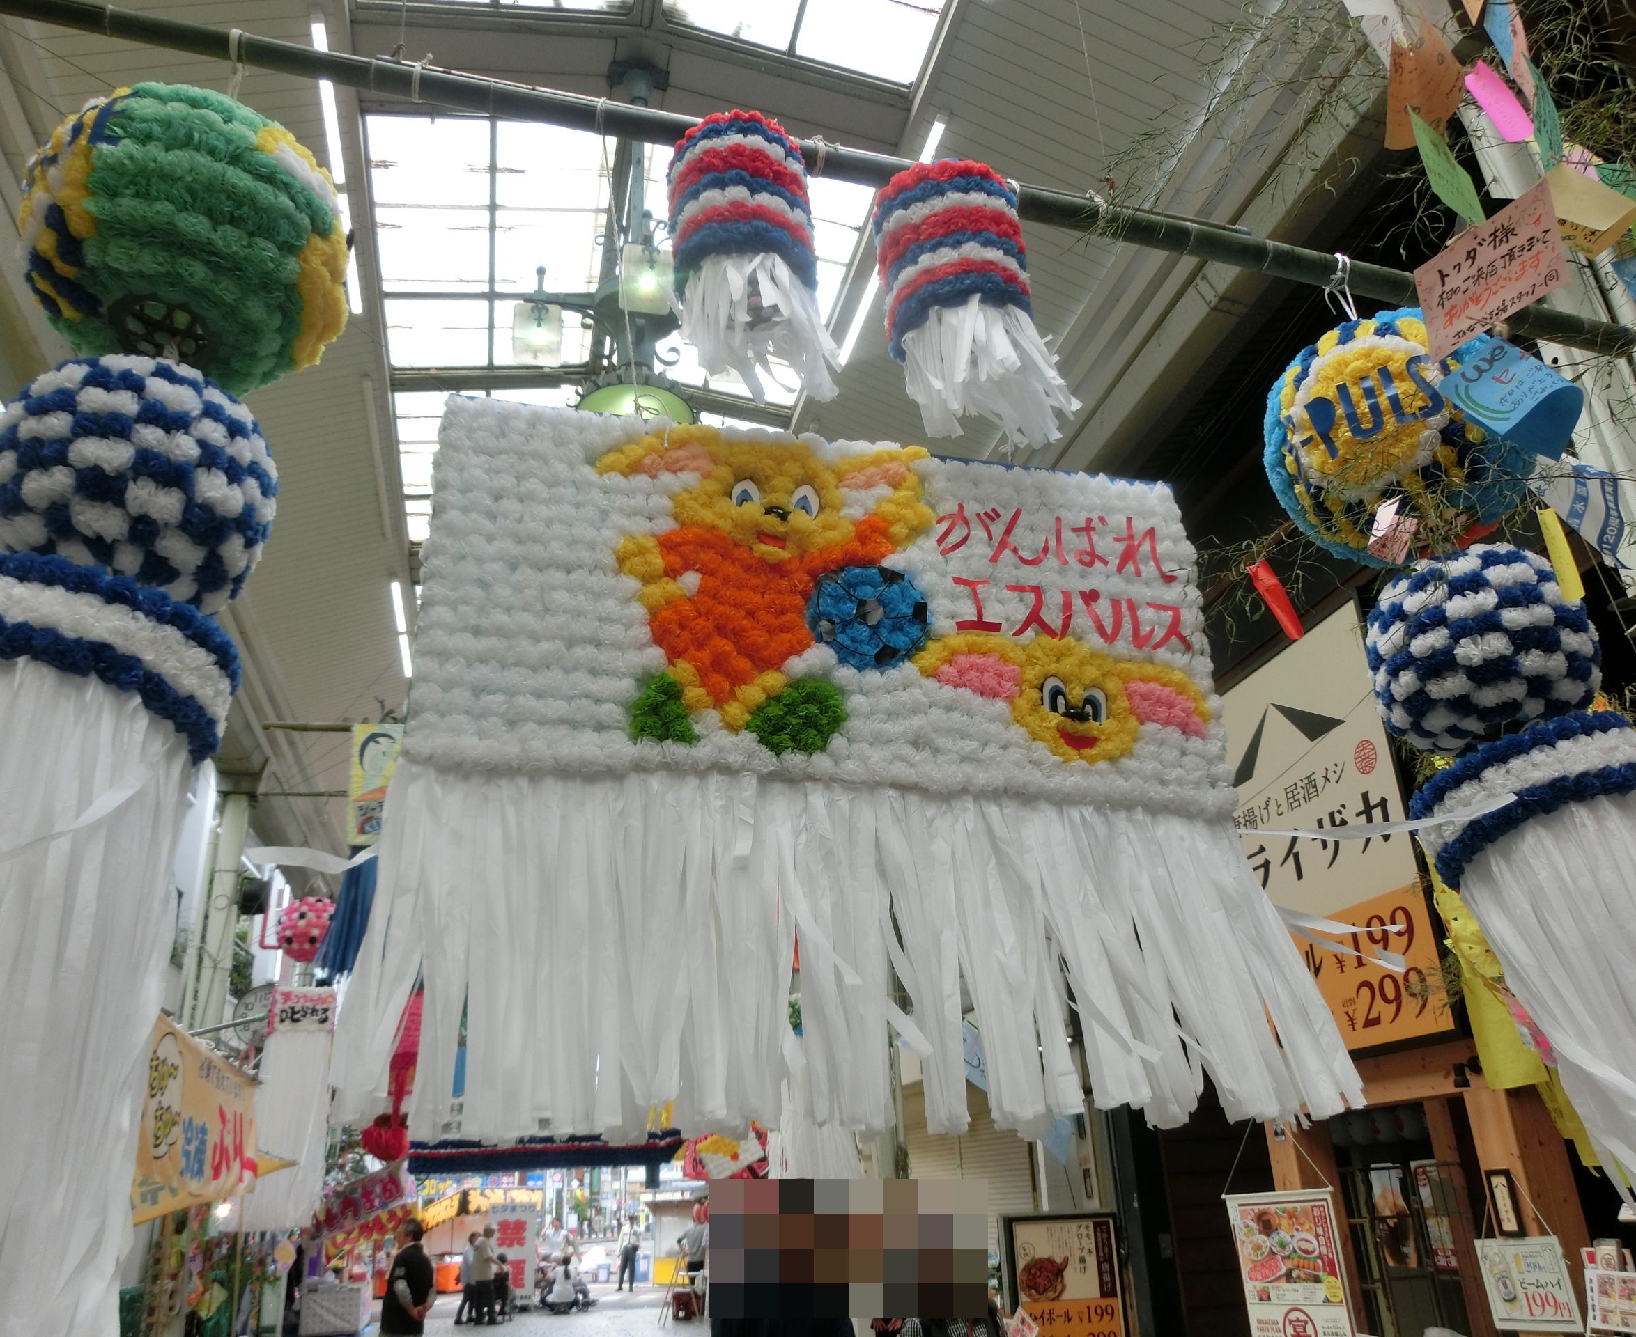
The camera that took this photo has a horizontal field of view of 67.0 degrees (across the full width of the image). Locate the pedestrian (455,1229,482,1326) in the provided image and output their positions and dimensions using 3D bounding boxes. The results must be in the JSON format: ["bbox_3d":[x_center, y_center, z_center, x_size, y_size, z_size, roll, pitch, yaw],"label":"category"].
[{"bbox_3d":[-6.056,10.586,21.500,0.450,1.520,0.450,12,-27,-29],"label":"pedestrian"}]

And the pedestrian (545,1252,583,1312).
[{"bbox_3d":[-4.840,11.714,23.600,0.650,1.020,0.750,0,-24,-6],"label":"pedestrian"}]

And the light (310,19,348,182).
[{"bbox_3d":[-2.934,-3.377,7.426,0.090,0.090,1.260,4,-24,-13],"label":"light"}]

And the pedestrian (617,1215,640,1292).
[{"bbox_3d":[-4.413,13.646,28.800,0.520,1.650,0.340,4,-24,-13],"label":"pedestrian"}]

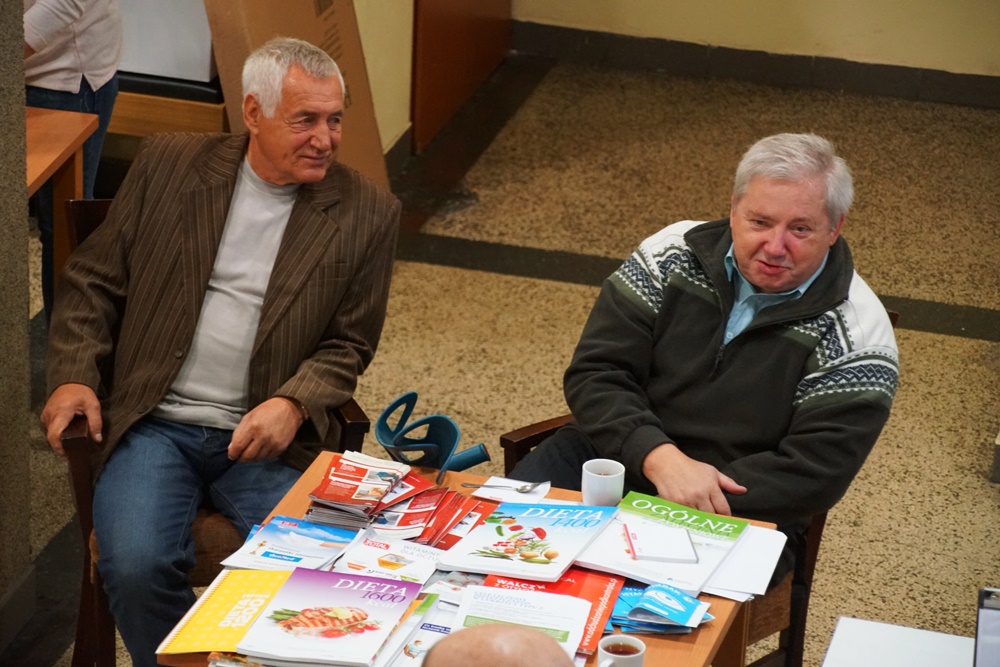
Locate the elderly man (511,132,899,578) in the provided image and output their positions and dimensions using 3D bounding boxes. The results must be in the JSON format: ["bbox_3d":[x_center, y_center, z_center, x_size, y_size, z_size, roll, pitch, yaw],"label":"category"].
[{"bbox_3d":[0.293,0.249,6.529,0.640,1.280,0.760,17,27,32],"label":"elderly man"}]

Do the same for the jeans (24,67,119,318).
[{"bbox_3d":[-0.963,-0.267,8.225,0.270,0.850,0.340,-4,23,-14],"label":"jeans"}]

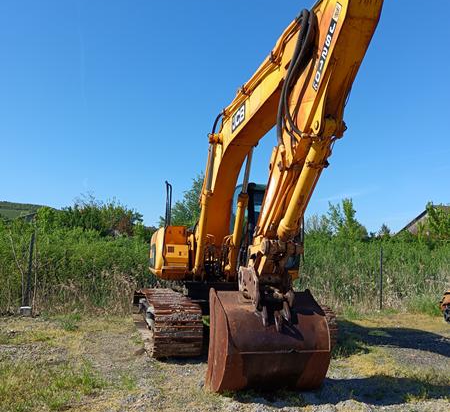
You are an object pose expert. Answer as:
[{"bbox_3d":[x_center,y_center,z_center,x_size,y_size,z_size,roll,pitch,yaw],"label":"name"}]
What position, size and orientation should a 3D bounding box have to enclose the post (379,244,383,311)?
[{"bbox_3d":[4.946,2.277,14.800,0.060,2.050,0.060,3,-6,-16],"label":"post"}]

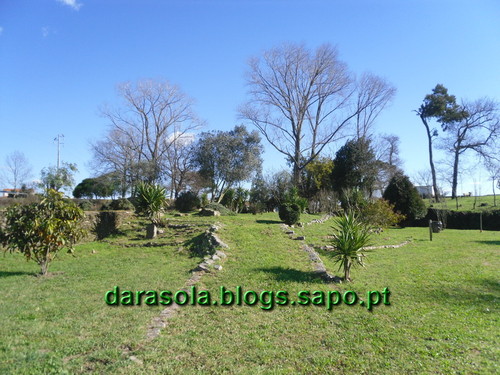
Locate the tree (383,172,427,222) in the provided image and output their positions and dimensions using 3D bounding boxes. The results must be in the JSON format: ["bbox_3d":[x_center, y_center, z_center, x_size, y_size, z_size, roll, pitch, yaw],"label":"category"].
[{"bbox_3d":[8.596,0.584,22.500,2.450,2.840,2.330,0,-1,0],"label":"tree"}]

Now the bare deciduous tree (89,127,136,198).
[{"bbox_3d":[-14.177,-2.493,42.000,4.780,7.270,4.540,0,-1,0],"label":"bare deciduous tree"}]

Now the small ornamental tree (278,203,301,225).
[{"bbox_3d":[1.563,1.048,16.000,0.870,0.910,0.840,0,-1,0],"label":"small ornamental tree"}]

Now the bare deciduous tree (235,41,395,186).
[{"bbox_3d":[5.508,-5.549,33.000,12.570,12.570,10.680,0,-1,0],"label":"bare deciduous tree"}]

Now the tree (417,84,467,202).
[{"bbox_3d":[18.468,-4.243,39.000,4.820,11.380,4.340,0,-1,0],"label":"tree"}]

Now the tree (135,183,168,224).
[{"bbox_3d":[-3.322,0.568,13.500,1.070,1.470,1.010,0,-1,0],"label":"tree"}]

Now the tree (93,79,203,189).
[{"bbox_3d":[-9.632,-4.698,38.000,10.340,11.090,9.100,0,-1,0],"label":"tree"}]

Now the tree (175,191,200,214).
[{"bbox_3d":[-3.555,0.825,23.000,1.480,1.310,1.400,0,-1,0],"label":"tree"}]

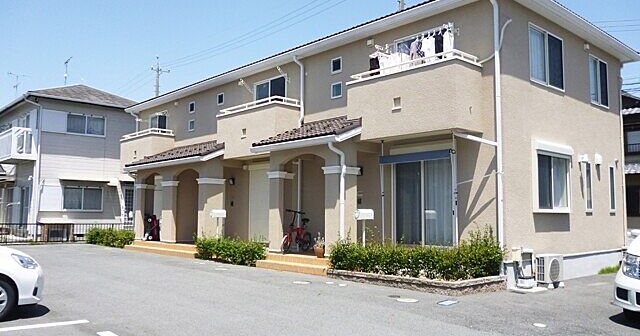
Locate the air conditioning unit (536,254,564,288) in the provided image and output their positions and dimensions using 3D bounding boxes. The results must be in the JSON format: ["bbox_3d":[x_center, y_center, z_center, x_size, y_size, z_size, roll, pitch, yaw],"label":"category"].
[{"bbox_3d":[4.583,2.073,10.348,0.780,0.620,0.270,4,-6,-42],"label":"air conditioning unit"}]

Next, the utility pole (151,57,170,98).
[{"bbox_3d":[-13.226,-2.140,42.241,1.500,13.950,0.350,3,-5,-33],"label":"utility pole"}]

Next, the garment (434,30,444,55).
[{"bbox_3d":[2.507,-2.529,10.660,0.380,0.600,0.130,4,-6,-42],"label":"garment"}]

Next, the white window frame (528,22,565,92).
[{"bbox_3d":[5.025,-2.396,11.429,1.690,1.220,0.100,4,-6,-42],"label":"white window frame"}]

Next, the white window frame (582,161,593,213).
[{"bbox_3d":[6.522,0.492,12.554,0.440,1.210,0.100,4,-6,-42],"label":"white window frame"}]

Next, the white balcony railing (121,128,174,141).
[{"bbox_3d":[-6.977,-1.255,20.884,0.930,0.240,3.120,4,-6,-42],"label":"white balcony railing"}]

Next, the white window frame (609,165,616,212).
[{"bbox_3d":[7.850,0.576,13.842,0.430,1.220,0.100,4,-6,-42],"label":"white window frame"}]

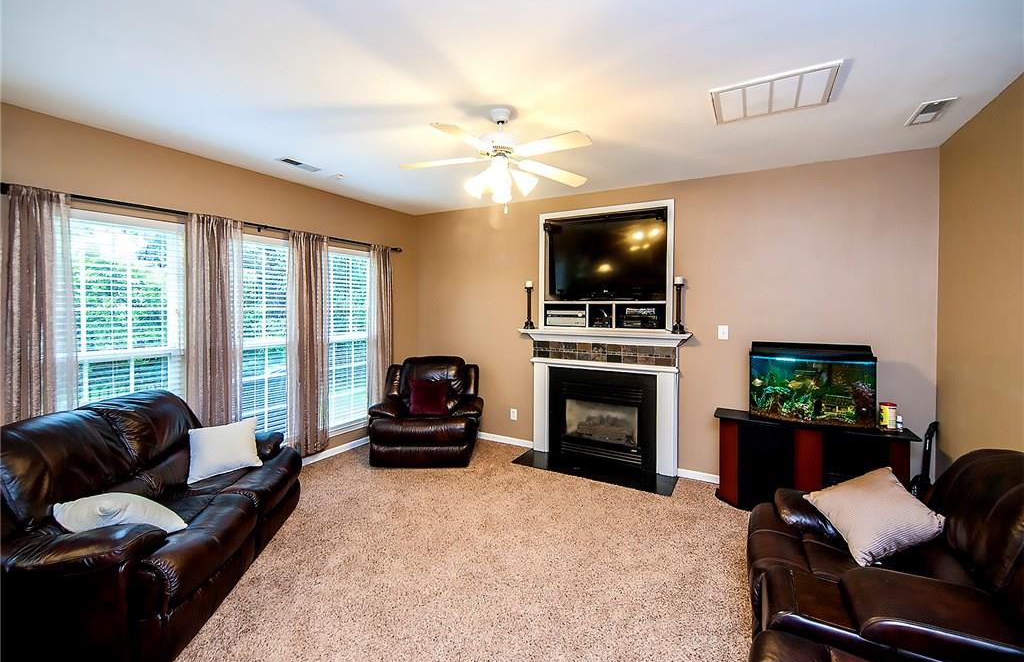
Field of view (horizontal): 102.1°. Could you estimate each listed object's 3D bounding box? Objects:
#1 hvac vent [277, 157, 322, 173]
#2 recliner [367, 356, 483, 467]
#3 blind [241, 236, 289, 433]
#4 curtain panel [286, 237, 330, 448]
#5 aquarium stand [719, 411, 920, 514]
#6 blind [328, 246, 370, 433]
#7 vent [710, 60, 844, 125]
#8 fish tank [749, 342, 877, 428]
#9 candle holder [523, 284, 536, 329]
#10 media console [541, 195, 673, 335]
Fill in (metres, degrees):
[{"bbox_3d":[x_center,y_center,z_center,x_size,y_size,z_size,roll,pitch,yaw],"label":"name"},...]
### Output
[{"bbox_3d":[-1.703,-1.334,3.344,0.140,0.020,0.310,2,4,29],"label":"hvac vent"},{"bbox_3d":[-0.834,0.793,4.406,1.060,0.985,0.920,0,4,2],"label":"recliner"},{"bbox_3d":[-2.189,0.120,3.658,0.060,1.866,0.690,2,4,29],"label":"blind"},{"bbox_3d":[-1.912,0.137,3.970,0.110,2.106,0.390,2,4,29],"label":"curtain panel"},{"bbox_3d":[2.179,1.032,3.105,1.190,0.690,0.360,2,4,29],"label":"aquarium stand"},{"bbox_3d":[-1.736,0.071,4.463,0.060,1.866,0.690,2,4,29],"label":"blind"},{"bbox_3d":[1.353,-1.217,2.160,0.540,0.030,0.460,2,4,29],"label":"vent"},{"bbox_3d":[2.211,0.380,3.111,0.735,0.590,0.320,2,4,29],"label":"fish tank"},{"bbox_3d":[0.186,-0.270,4.326,0.115,0.494,0.115,2,4,29],"label":"candle holder"},{"bbox_3d":[0.937,-0.602,4.142,1.322,1.189,0.320,2,4,29],"label":"media console"}]

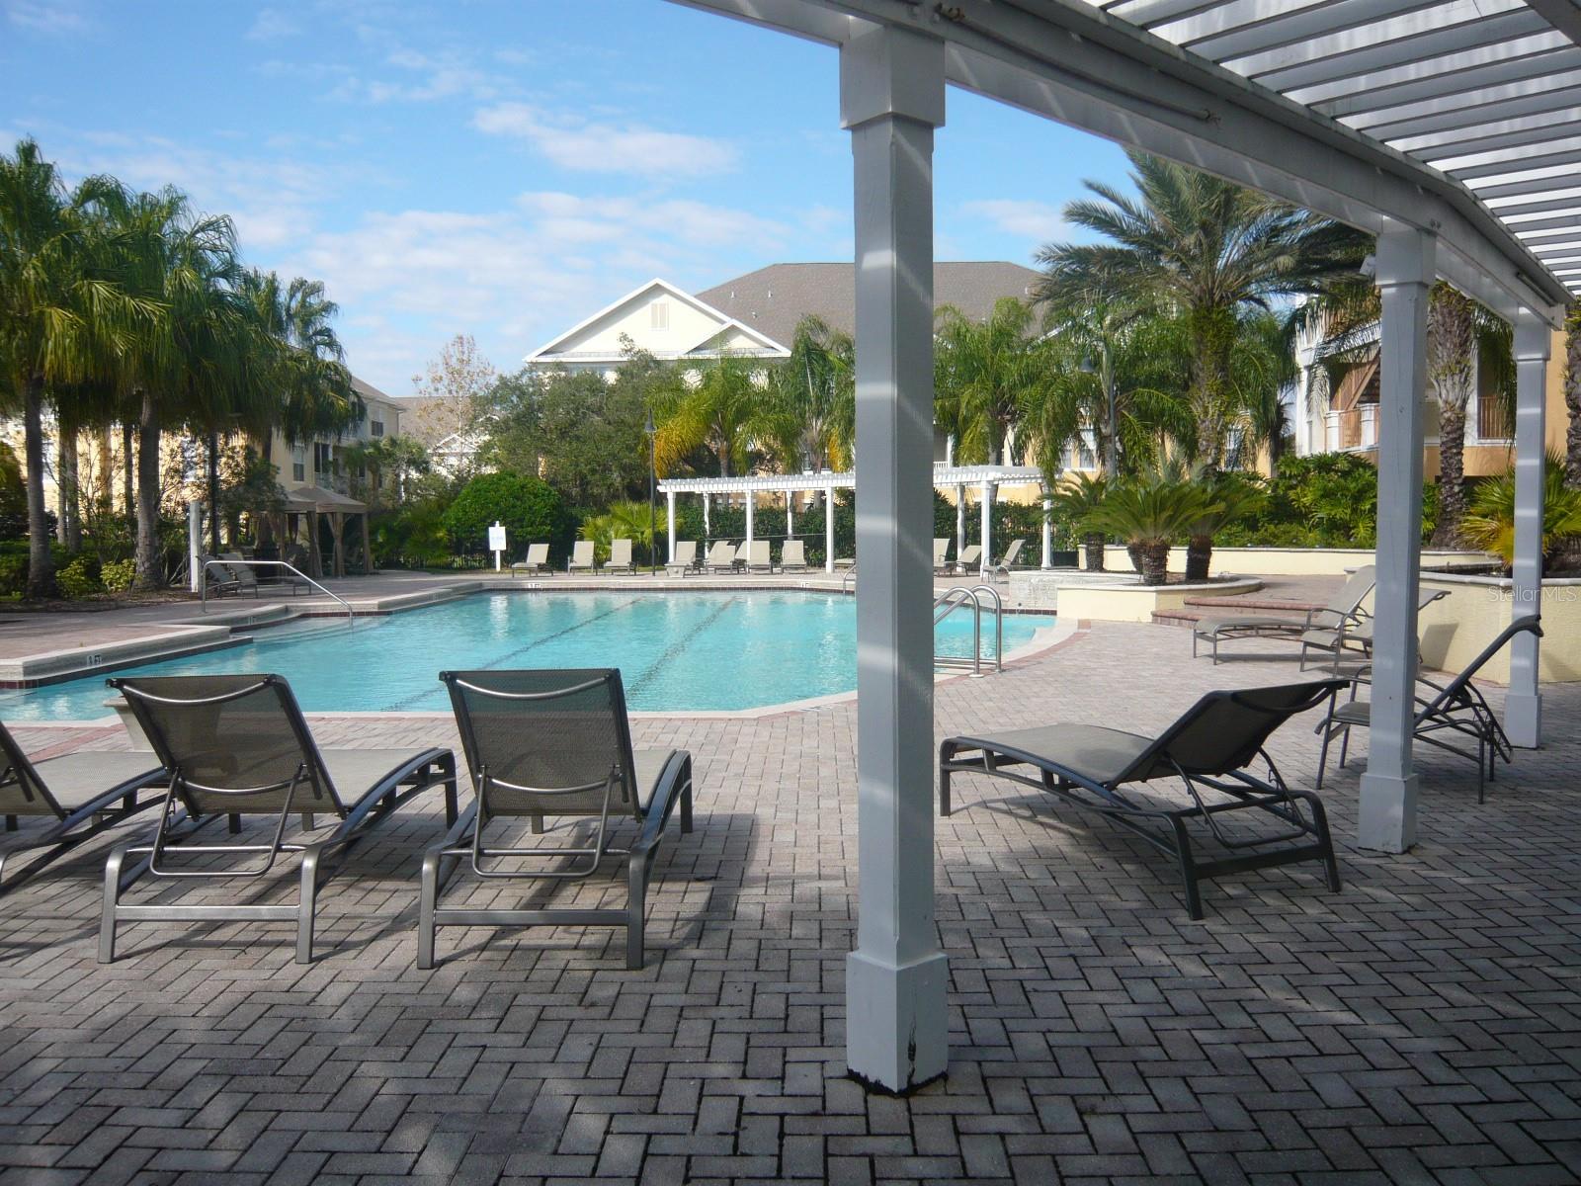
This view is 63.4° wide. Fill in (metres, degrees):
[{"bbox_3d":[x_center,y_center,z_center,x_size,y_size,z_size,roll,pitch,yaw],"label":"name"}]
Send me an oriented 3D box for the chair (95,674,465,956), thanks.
[{"bbox_3d":[-1.891,0.677,4.994,0.710,0.940,1.820,0,3,0],"label":"chair"}]

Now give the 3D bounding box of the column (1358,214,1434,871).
[{"bbox_3d":[2.551,-0.199,5.388,0.178,2.573,0.178,2,4,38],"label":"column"}]

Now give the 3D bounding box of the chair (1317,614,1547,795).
[{"bbox_3d":[3.316,0.547,6.646,1.030,0.930,0.670,2,4,32],"label":"chair"}]

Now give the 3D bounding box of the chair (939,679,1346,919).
[{"bbox_3d":[1.389,0.686,5.418,0.715,0.820,1.810,-2,4,-25],"label":"chair"}]

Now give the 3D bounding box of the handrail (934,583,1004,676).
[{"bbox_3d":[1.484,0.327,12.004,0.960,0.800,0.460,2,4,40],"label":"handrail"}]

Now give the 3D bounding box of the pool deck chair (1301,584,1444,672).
[{"bbox_3d":[5.188,0.347,11.366,1.060,0.770,0.670,-1,3,-1],"label":"pool deck chair"}]

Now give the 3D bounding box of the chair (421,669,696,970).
[{"bbox_3d":[-0.823,0.672,4.920,0.715,0.940,1.800,0,3,0],"label":"chair"}]

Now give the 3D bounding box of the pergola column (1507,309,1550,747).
[{"bbox_3d":[4.500,-0.351,7.811,0.178,2.573,0.178,2,4,38],"label":"pergola column"}]

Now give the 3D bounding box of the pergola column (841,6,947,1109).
[{"bbox_3d":[0.262,-0.057,3.194,0.178,2.573,0.178,-3,4,-40],"label":"pergola column"}]

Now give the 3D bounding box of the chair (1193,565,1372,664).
[{"bbox_3d":[4.918,0.201,12.581,1.740,0.930,0.650,0,3,0],"label":"chair"}]

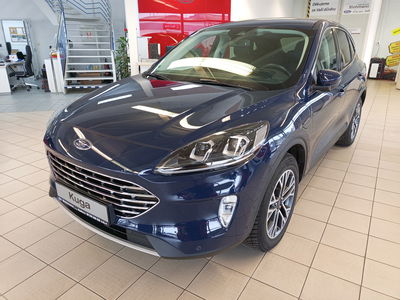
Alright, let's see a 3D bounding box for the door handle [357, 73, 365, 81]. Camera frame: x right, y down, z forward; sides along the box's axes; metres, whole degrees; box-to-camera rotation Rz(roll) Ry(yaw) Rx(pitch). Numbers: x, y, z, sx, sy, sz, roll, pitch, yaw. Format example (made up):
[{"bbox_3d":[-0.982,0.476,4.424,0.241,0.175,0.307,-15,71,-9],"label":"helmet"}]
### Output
[{"bbox_3d":[1.946,-0.885,3.493,0.055,0.050,0.210,14,24,34],"label":"door handle"}]

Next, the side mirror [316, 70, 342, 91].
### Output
[{"bbox_3d":[0.944,-0.502,2.105,0.195,0.150,0.145,14,24,34],"label":"side mirror"}]

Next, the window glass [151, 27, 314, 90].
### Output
[{"bbox_3d":[0.243,-0.880,2.656,1.430,0.130,1.030,14,55,34],"label":"window glass"}]

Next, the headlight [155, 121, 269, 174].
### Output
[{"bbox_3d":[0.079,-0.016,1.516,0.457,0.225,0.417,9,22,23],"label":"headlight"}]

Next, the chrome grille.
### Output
[{"bbox_3d":[-0.663,0.179,1.726,1.060,0.250,0.150,14,24,34],"label":"chrome grille"}]

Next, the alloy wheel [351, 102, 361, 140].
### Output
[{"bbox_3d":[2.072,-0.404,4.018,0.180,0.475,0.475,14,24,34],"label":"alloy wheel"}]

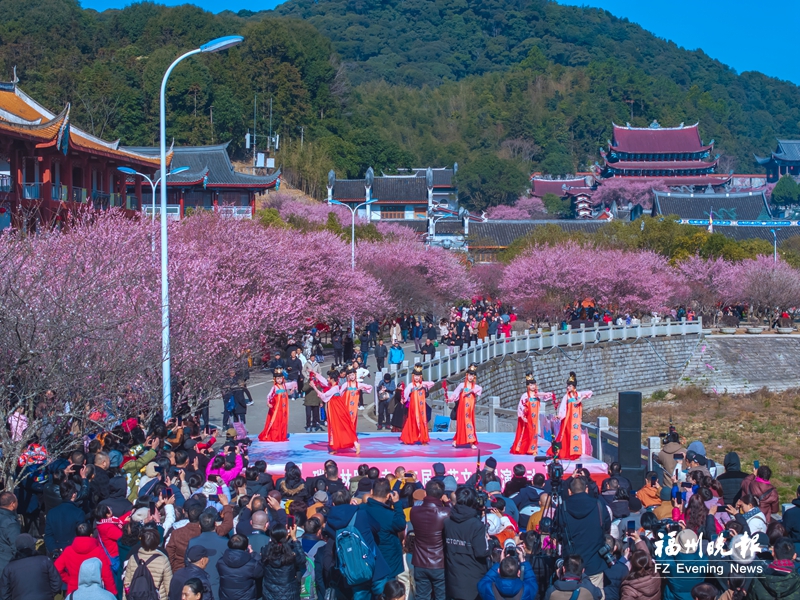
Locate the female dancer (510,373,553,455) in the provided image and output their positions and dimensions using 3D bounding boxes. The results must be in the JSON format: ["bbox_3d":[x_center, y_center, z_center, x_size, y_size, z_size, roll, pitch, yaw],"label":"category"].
[{"bbox_3d":[2.683,2.336,33.000,0.850,1.630,0.550,0,1,-5],"label":"female dancer"}]

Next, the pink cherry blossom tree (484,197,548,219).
[{"bbox_3d":[17.492,-13.100,245.000,9.200,5.400,7.000,0,1,0],"label":"pink cherry blossom tree"}]

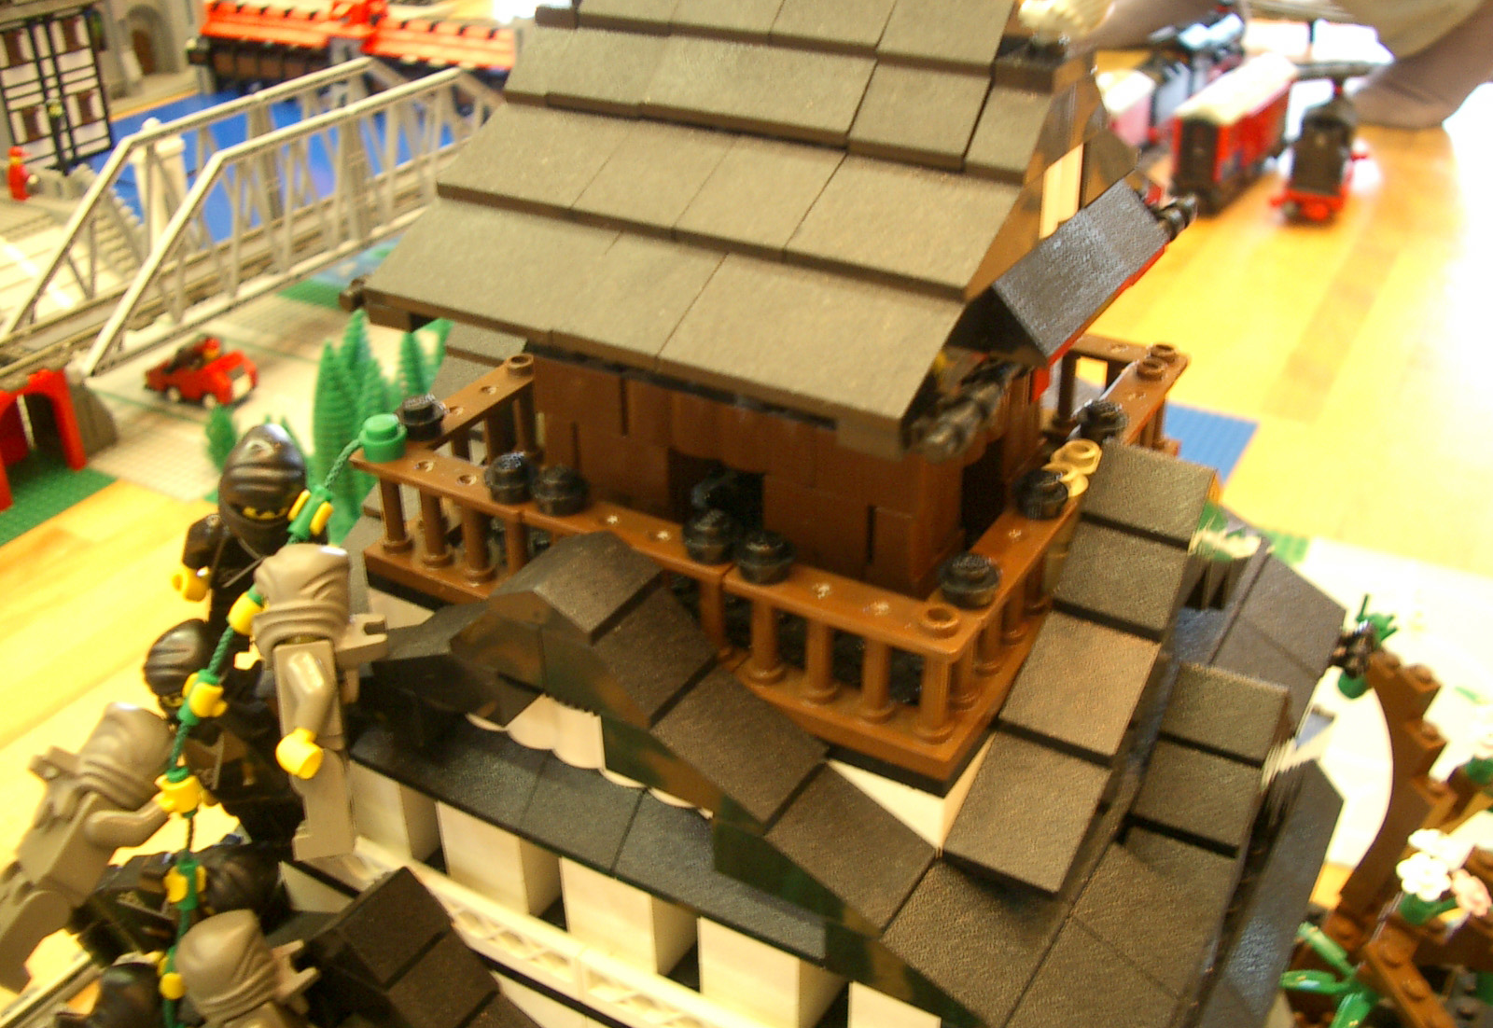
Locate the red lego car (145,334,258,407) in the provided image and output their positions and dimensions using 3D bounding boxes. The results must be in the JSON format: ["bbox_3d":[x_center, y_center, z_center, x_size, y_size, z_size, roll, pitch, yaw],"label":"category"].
[{"bbox_3d":[-0.374,-0.102,1.028,0.072,0.042,0.032,12,33,20],"label":"red lego car"}]

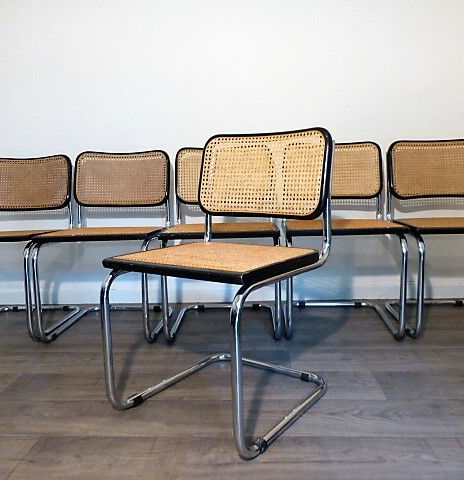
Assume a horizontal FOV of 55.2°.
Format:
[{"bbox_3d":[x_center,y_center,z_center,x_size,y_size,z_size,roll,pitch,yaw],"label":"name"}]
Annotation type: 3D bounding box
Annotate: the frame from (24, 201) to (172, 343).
[{"bbox_3d":[-0.536,0.065,1.975,0.460,0.670,0.526,-1,8,5],"label":"frame"}]

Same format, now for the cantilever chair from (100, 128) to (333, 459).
[{"bbox_3d":[-0.020,0.083,1.261,0.468,0.800,0.536,4,10,36],"label":"cantilever chair"}]

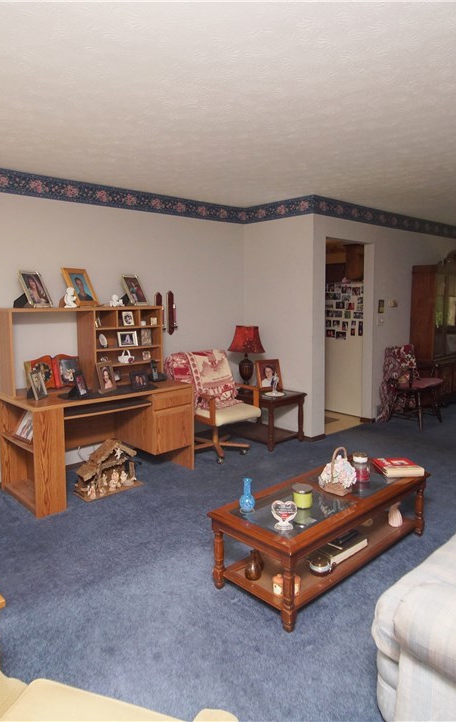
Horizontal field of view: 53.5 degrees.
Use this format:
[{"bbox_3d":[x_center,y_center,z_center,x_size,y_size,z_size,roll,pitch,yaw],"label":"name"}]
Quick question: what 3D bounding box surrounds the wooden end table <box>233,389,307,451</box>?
[{"bbox_3d":[0.394,0.580,4.687,0.530,0.490,0.660,-7,10,-40],"label":"wooden end table"}]

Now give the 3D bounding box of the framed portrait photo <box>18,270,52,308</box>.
[{"bbox_3d":[-1.490,-0.551,3.488,0.040,0.280,0.210,-20,1,19],"label":"framed portrait photo"}]

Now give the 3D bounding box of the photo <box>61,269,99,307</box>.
[{"bbox_3d":[-1.216,-0.605,3.754,0.040,0.335,0.250,-25,-3,26],"label":"photo"}]

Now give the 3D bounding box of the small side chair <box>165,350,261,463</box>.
[{"bbox_3d":[-0.087,0.421,4.204,0.640,0.950,0.680,-7,10,-40],"label":"small side chair"}]

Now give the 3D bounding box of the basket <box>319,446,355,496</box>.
[{"bbox_3d":[0.616,0.608,2.546,0.135,0.235,0.185,-8,10,-41],"label":"basket"}]

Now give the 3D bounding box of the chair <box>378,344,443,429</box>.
[{"bbox_3d":[2.154,0.274,5.282,0.550,0.880,0.570,-8,10,-41],"label":"chair"}]

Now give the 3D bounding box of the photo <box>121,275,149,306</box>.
[{"bbox_3d":[-0.838,-0.631,4.070,0.040,0.285,0.210,-23,-3,29],"label":"photo"}]

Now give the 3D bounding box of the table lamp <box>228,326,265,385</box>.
[{"bbox_3d":[0.204,-0.018,4.729,0.380,0.685,0.380,-1,7,0],"label":"table lamp"}]

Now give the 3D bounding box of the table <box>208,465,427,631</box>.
[{"bbox_3d":[0.571,0.926,2.547,1.280,0.386,0.515,-8,10,-41],"label":"table"}]

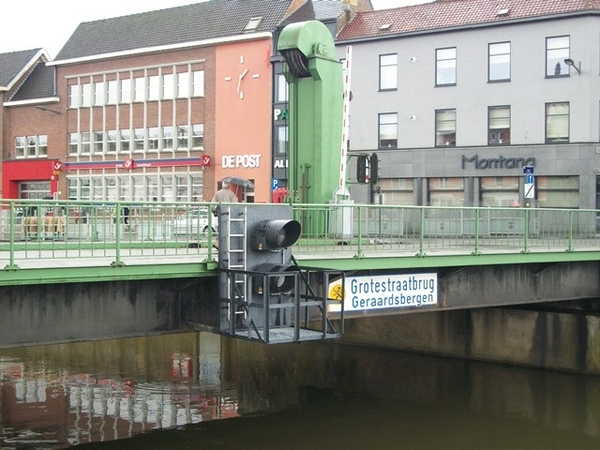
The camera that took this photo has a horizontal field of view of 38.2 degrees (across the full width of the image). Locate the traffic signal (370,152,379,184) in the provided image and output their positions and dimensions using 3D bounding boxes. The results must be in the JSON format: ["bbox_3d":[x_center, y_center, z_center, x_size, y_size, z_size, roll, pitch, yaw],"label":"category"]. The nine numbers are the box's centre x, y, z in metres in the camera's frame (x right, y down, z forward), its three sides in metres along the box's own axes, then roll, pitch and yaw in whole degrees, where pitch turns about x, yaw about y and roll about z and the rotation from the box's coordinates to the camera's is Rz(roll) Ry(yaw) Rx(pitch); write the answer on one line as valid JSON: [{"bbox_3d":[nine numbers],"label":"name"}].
[{"bbox_3d":[2.831,-2.119,32.500,0.310,1.130,0.430,0,0,-30],"label":"traffic signal"}]

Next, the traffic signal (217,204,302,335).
[{"bbox_3d":[-0.596,0.820,16.510,1.680,2.360,0.950,0,0,-38],"label":"traffic signal"}]

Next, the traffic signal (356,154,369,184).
[{"bbox_3d":[2.332,-2.081,32.500,0.400,1.040,0.290,0,0,-37],"label":"traffic signal"}]

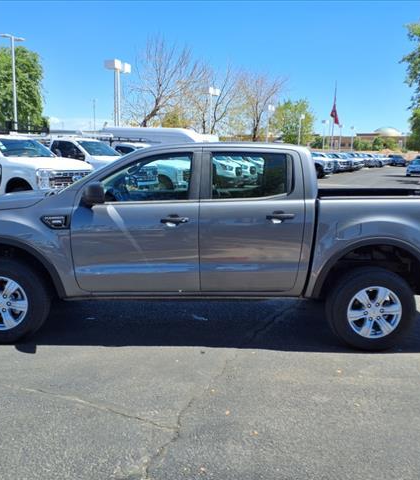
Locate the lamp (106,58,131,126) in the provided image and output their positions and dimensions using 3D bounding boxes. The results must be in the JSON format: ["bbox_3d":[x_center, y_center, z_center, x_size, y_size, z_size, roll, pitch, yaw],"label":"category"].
[{"bbox_3d":[-4.103,-5.197,22.482,0.530,5.600,1.250,6,11,24],"label":"lamp"}]

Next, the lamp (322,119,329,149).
[{"bbox_3d":[13.312,-11.179,58.482,0.530,5.611,1.250,6,11,24],"label":"lamp"}]

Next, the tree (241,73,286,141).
[{"bbox_3d":[5.435,-11.816,50.717,4.790,9.980,4.790,1,10,0],"label":"tree"}]

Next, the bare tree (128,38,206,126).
[{"bbox_3d":[-2.837,-8.491,32.552,5.370,9.070,5.370,1,10,0],"label":"bare tree"}]

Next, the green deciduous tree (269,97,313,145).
[{"bbox_3d":[9.680,-12.727,59.698,5.200,8.115,5.000,1,10,0],"label":"green deciduous tree"}]

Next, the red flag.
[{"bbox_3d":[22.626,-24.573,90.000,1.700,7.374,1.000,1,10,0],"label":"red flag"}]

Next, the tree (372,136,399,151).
[{"bbox_3d":[33.352,-17.103,95.453,4.900,5.265,4.700,1,10,0],"label":"tree"}]

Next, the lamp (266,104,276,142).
[{"bbox_3d":[6.037,-9.949,49.002,0.500,6.900,1.600,6,11,27],"label":"lamp"}]

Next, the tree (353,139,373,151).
[{"bbox_3d":[27.651,-15.808,90.515,3.690,5.080,3.690,1,10,0],"label":"tree"}]

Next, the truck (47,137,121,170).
[{"bbox_3d":[-4.627,-2.342,16.775,5.900,2.060,2.050,6,11,25],"label":"truck"}]

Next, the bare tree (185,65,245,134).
[{"bbox_3d":[0.373,-9.870,41.433,5.110,8.990,5.110,1,10,0],"label":"bare tree"}]

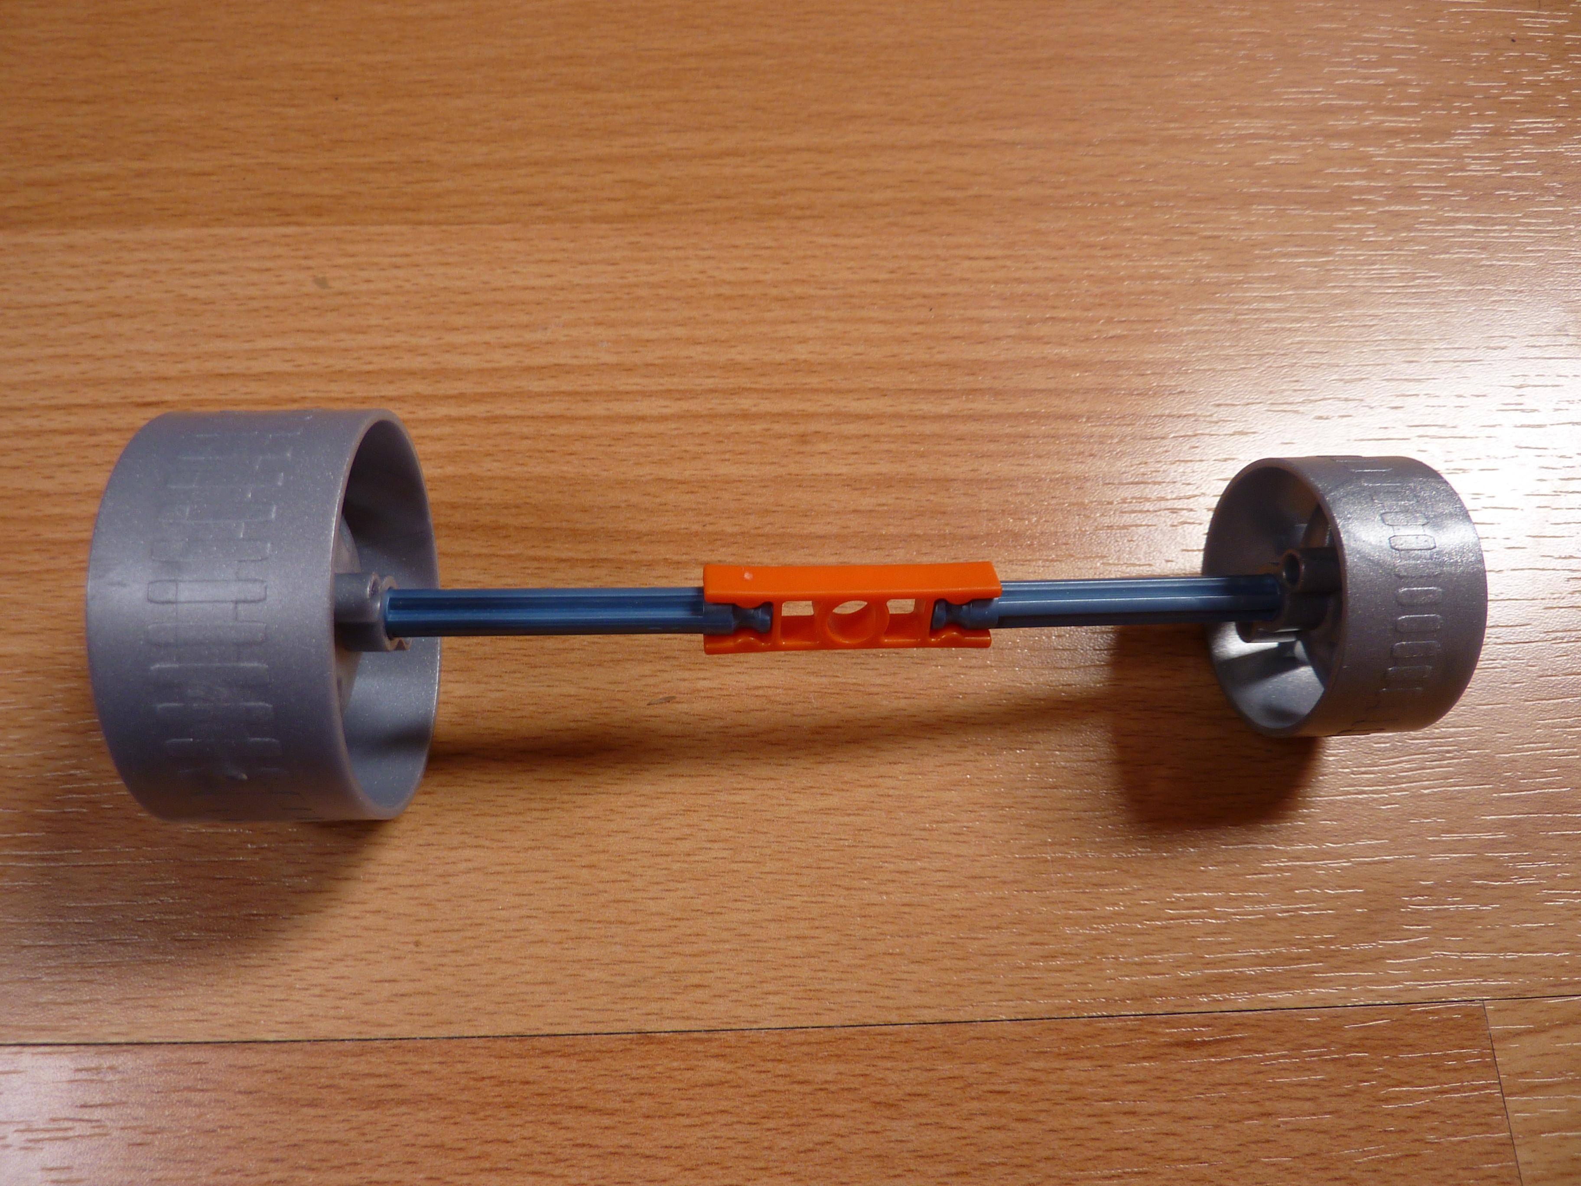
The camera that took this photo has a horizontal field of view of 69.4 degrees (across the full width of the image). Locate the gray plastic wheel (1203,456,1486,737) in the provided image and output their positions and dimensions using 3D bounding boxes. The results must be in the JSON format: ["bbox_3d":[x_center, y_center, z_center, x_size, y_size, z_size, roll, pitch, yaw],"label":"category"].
[{"bbox_3d":[0.072,0.000,0.152,0.018,0.037,0.037,-1,70,-5],"label":"gray plastic wheel"}]

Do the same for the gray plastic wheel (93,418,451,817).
[{"bbox_3d":[-0.061,0.003,0.140,0.025,0.050,0.050,-1,70,-5],"label":"gray plastic wheel"}]

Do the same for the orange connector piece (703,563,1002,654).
[{"bbox_3d":[0.008,0.002,0.146,0.037,0.010,0.006,-1,37,-5],"label":"orange connector piece"}]

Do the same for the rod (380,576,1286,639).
[{"bbox_3d":[0.008,0.002,0.146,0.128,0.006,0.006,-1,70,-5],"label":"rod"}]

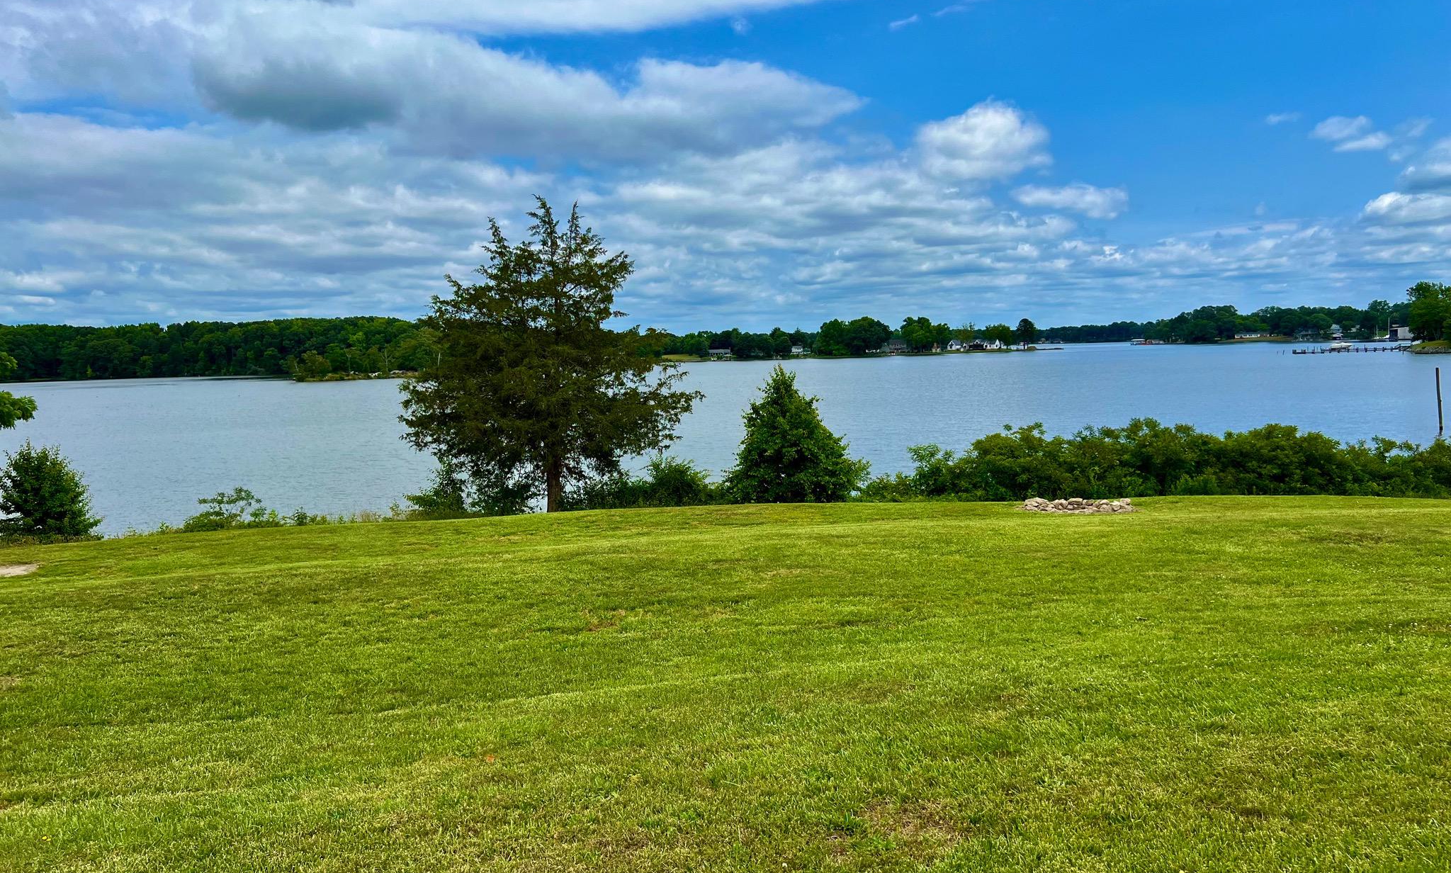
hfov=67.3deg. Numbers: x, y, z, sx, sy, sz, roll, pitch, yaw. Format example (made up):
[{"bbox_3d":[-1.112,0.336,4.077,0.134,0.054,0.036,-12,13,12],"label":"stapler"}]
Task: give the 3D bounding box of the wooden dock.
[{"bbox_3d":[166.507,-23.076,290.000,31.500,2.800,2.800,-2,5,-4],"label":"wooden dock"}]

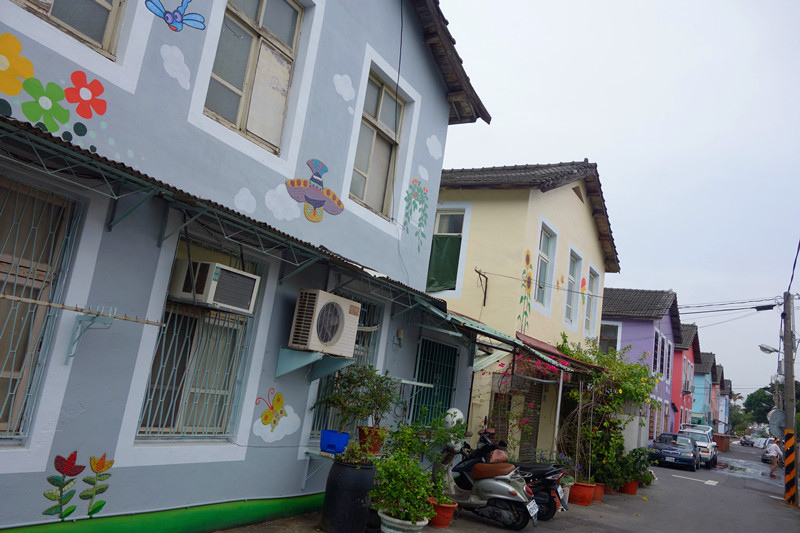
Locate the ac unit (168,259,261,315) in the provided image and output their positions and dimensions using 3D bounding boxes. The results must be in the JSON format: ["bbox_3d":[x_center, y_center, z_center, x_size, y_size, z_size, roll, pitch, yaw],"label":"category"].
[{"bbox_3d":[-1.732,0.205,5.727,0.600,0.354,0.549,1,-13,31],"label":"ac unit"}]

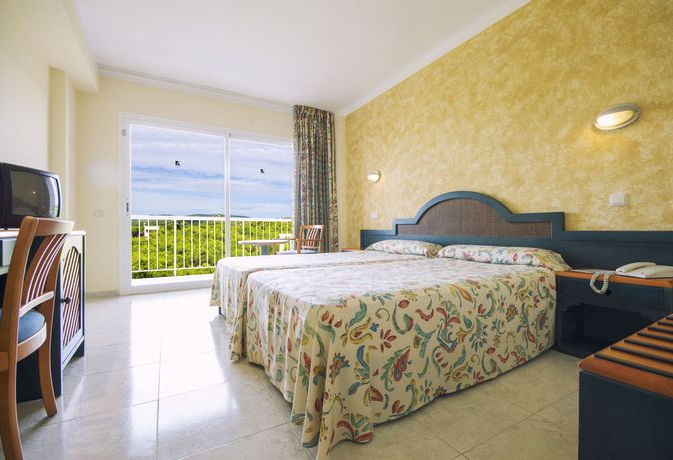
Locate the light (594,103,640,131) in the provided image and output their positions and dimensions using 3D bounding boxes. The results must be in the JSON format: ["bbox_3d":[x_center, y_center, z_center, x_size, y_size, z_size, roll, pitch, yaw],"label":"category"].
[{"bbox_3d":[1.776,-0.725,1.835,0.100,0.165,0.225,0,0,-30],"label":"light"}]

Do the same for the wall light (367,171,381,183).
[{"bbox_3d":[0.514,-0.737,4.009,0.100,0.165,0.225,0,0,-30],"label":"wall light"}]

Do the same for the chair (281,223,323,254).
[{"bbox_3d":[-0.494,0.347,3.951,0.570,0.830,0.550,0,0,-42],"label":"chair"}]

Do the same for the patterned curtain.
[{"bbox_3d":[-0.298,-0.542,4.361,0.708,2.546,0.170,0,0,-28],"label":"patterned curtain"}]

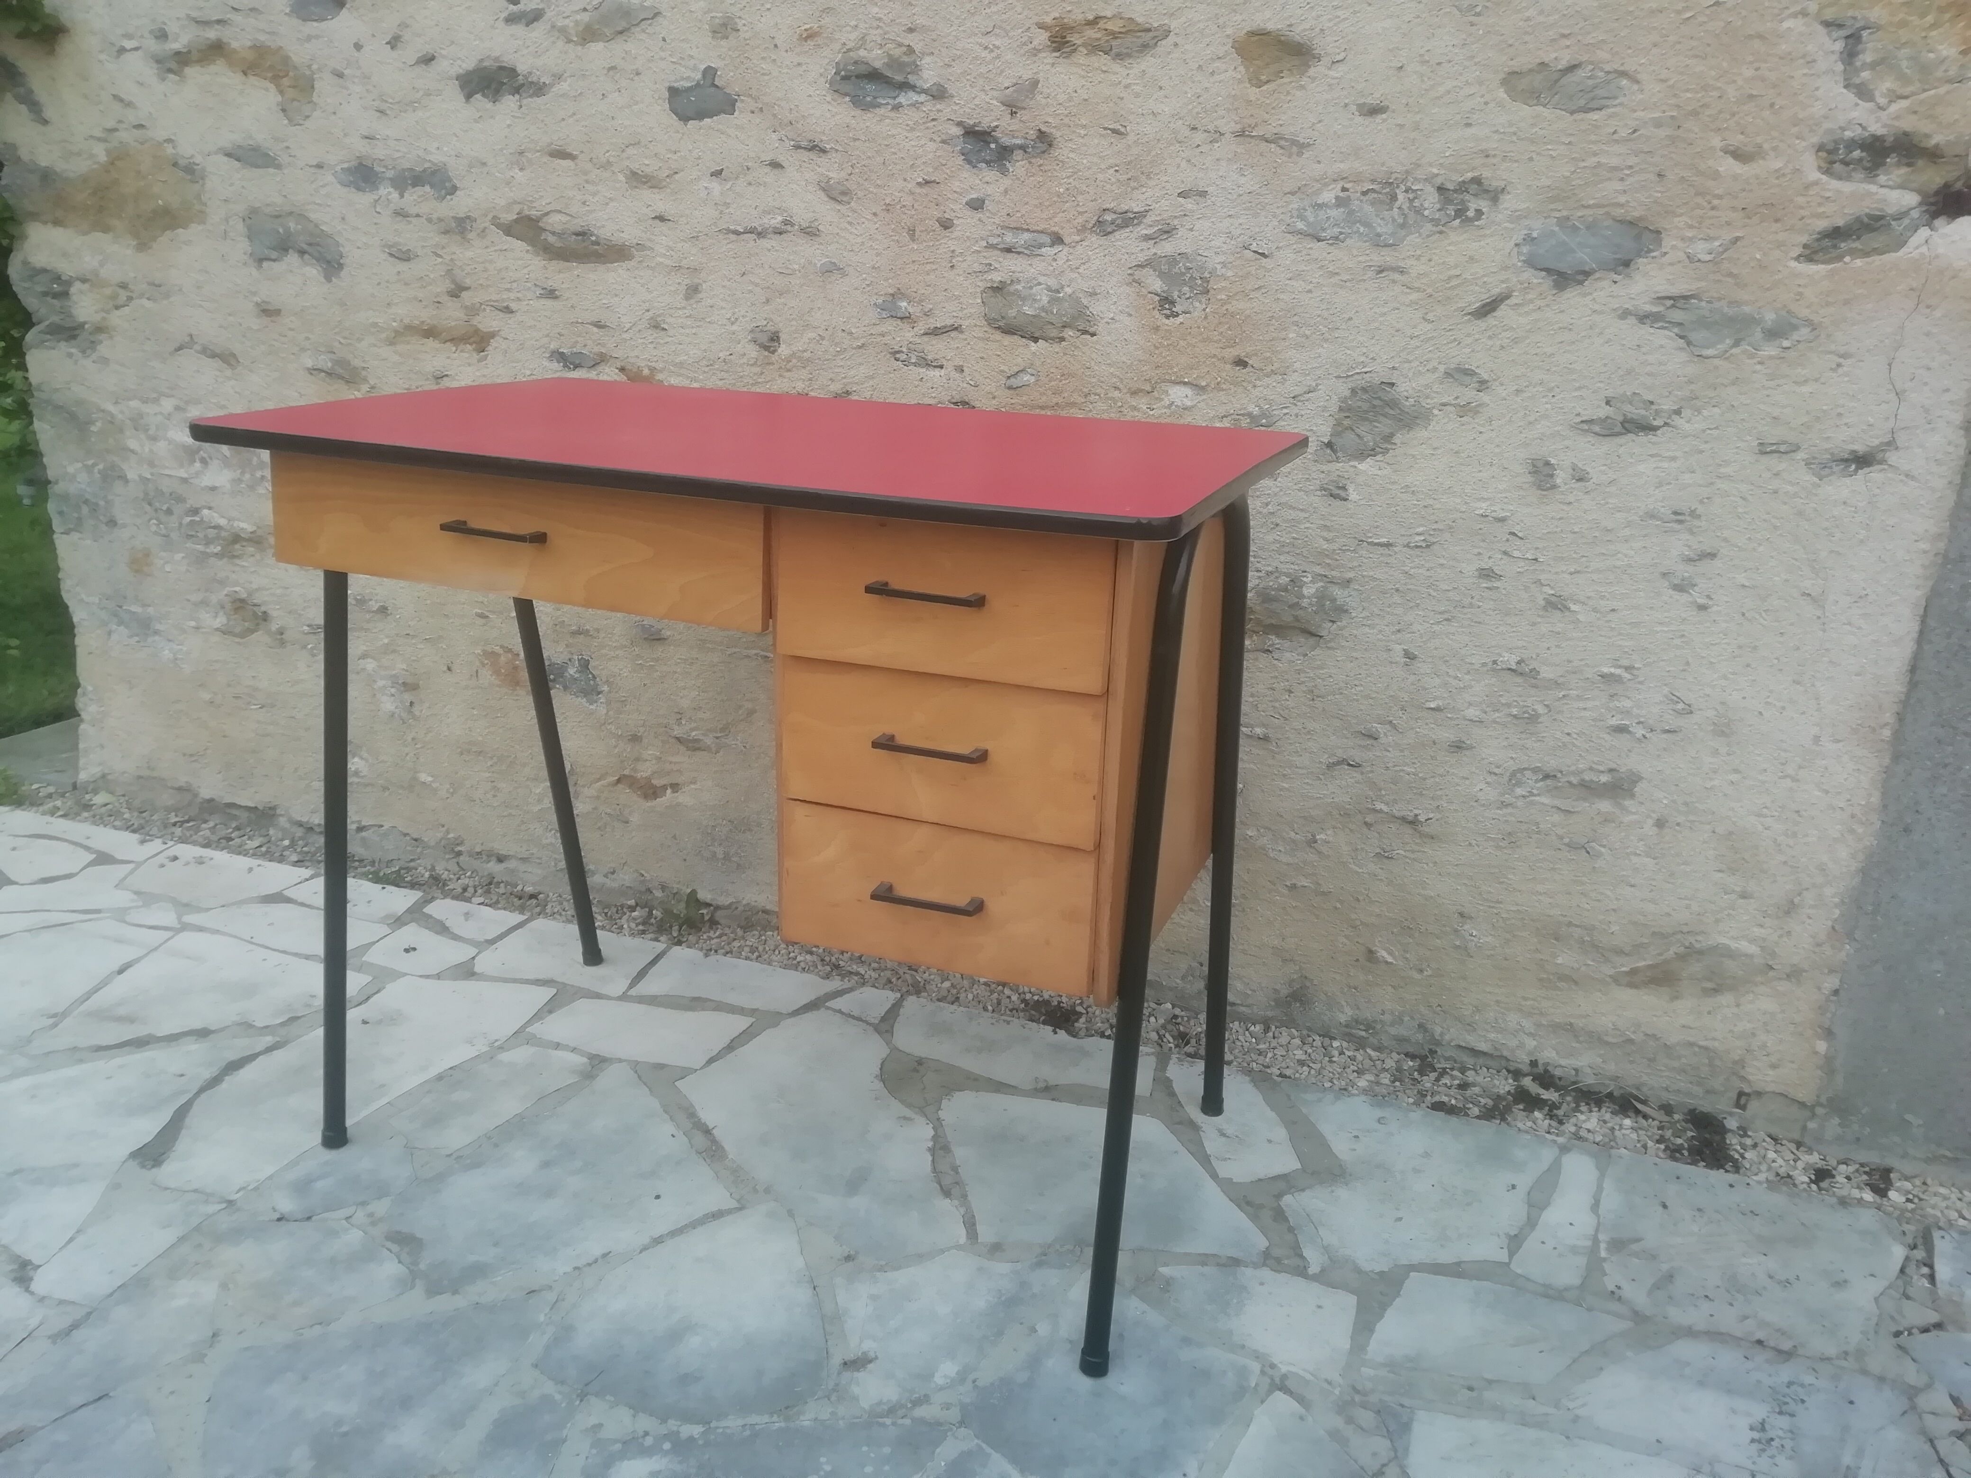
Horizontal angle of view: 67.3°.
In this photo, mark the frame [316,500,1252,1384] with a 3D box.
[{"bbox_3d":[-0.202,0.074,1.513,0.865,0.735,0.478,9,20,20],"label":"frame"}]

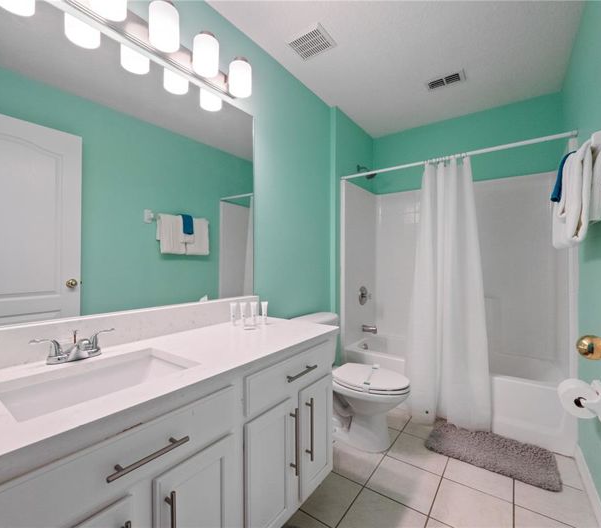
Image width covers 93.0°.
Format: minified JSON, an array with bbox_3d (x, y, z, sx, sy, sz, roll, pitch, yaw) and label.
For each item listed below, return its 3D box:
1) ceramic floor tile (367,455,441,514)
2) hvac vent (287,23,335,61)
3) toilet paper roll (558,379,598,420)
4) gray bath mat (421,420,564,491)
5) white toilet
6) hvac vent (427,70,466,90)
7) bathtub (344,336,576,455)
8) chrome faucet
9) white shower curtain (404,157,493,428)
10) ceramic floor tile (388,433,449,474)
[{"bbox_3d":[0.535,1.140,1.482,0.300,0.010,0.300,0,0,36],"label":"ceramic floor tile"},{"bbox_3d":[0.069,-1.357,1.757,0.240,0.022,0.198,0,0,36],"label":"hvac vent"},{"bbox_3d":[1.189,0.568,1.221,0.132,0.132,0.105,0,0,36],"label":"toilet paper roll"},{"bbox_3d":[1.141,1.123,1.726,0.618,0.025,0.365,0,0,34],"label":"gray bath mat"},{"bbox_3d":[0.344,0.762,1.922,0.788,0.745,0.460,0,0,36],"label":"white toilet"},{"bbox_3d":[1.072,-1.358,2.121,0.253,0.020,0.146,0,0,36],"label":"hvac vent"},{"bbox_3d":[1.210,0.946,2.395,1.520,0.378,0.723,0,0,36],"label":"bathtub"},{"bbox_3d":[-0.754,0.277,0.960,0.140,0.104,0.232,0,0,36],"label":"chrome faucet"},{"bbox_3d":[1.011,0.168,1.986,0.540,1.865,0.200,0,0,36],"label":"white shower curtain"},{"bbox_3d":[0.712,1.140,1.724,0.300,0.010,0.300,0,0,36],"label":"ceramic floor tile"}]

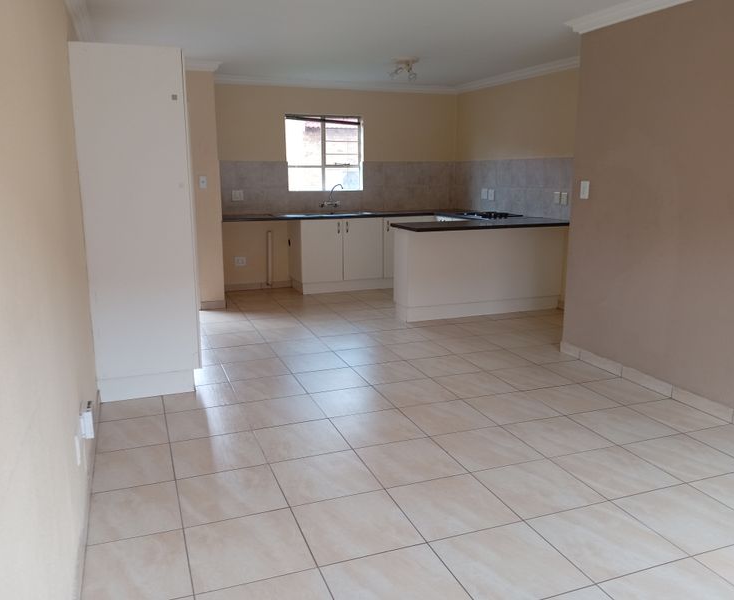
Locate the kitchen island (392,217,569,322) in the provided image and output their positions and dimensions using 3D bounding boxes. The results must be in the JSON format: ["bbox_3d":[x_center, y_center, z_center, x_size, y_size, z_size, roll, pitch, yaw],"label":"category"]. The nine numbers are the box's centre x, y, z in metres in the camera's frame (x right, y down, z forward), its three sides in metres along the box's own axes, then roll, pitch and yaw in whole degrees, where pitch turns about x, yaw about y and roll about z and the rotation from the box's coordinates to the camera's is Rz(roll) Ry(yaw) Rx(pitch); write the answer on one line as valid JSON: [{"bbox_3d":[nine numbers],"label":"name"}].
[{"bbox_3d":[1.132,-0.308,6.209,1.713,0.893,0.644,-5,12,-20],"label":"kitchen island"}]

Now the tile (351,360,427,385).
[{"bbox_3d":[0.171,0.543,4.593,0.447,0.010,0.447,-5,12,-20],"label":"tile"}]

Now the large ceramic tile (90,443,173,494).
[{"bbox_3d":[-1.142,0.812,3.058,0.362,0.010,0.434,-5,12,-20],"label":"large ceramic tile"}]

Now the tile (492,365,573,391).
[{"bbox_3d":[1.125,0.536,4.295,0.430,0.010,0.430,-4,12,-20],"label":"tile"}]

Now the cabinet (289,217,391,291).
[{"bbox_3d":[-0.357,-0.571,7.576,1.028,0.855,0.554,-4,13,-20],"label":"cabinet"}]

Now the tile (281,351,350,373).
[{"bbox_3d":[-0.409,0.493,4.856,0.447,0.010,0.447,-5,12,-20],"label":"tile"}]

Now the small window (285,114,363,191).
[{"bbox_3d":[-0.515,-1.791,7.633,0.968,0.889,0.101,-5,12,-20],"label":"small window"}]

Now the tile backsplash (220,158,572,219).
[{"bbox_3d":[0.162,-1.235,6.980,3.218,0.664,2.391,-5,12,-20],"label":"tile backsplash"}]

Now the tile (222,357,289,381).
[{"bbox_3d":[-0.800,0.501,4.502,0.430,0.010,0.430,-4,12,-20],"label":"tile"}]

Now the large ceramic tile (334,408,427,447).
[{"bbox_3d":[0.059,0.725,3.516,0.439,0.010,0.436,-4,13,-20],"label":"large ceramic tile"}]

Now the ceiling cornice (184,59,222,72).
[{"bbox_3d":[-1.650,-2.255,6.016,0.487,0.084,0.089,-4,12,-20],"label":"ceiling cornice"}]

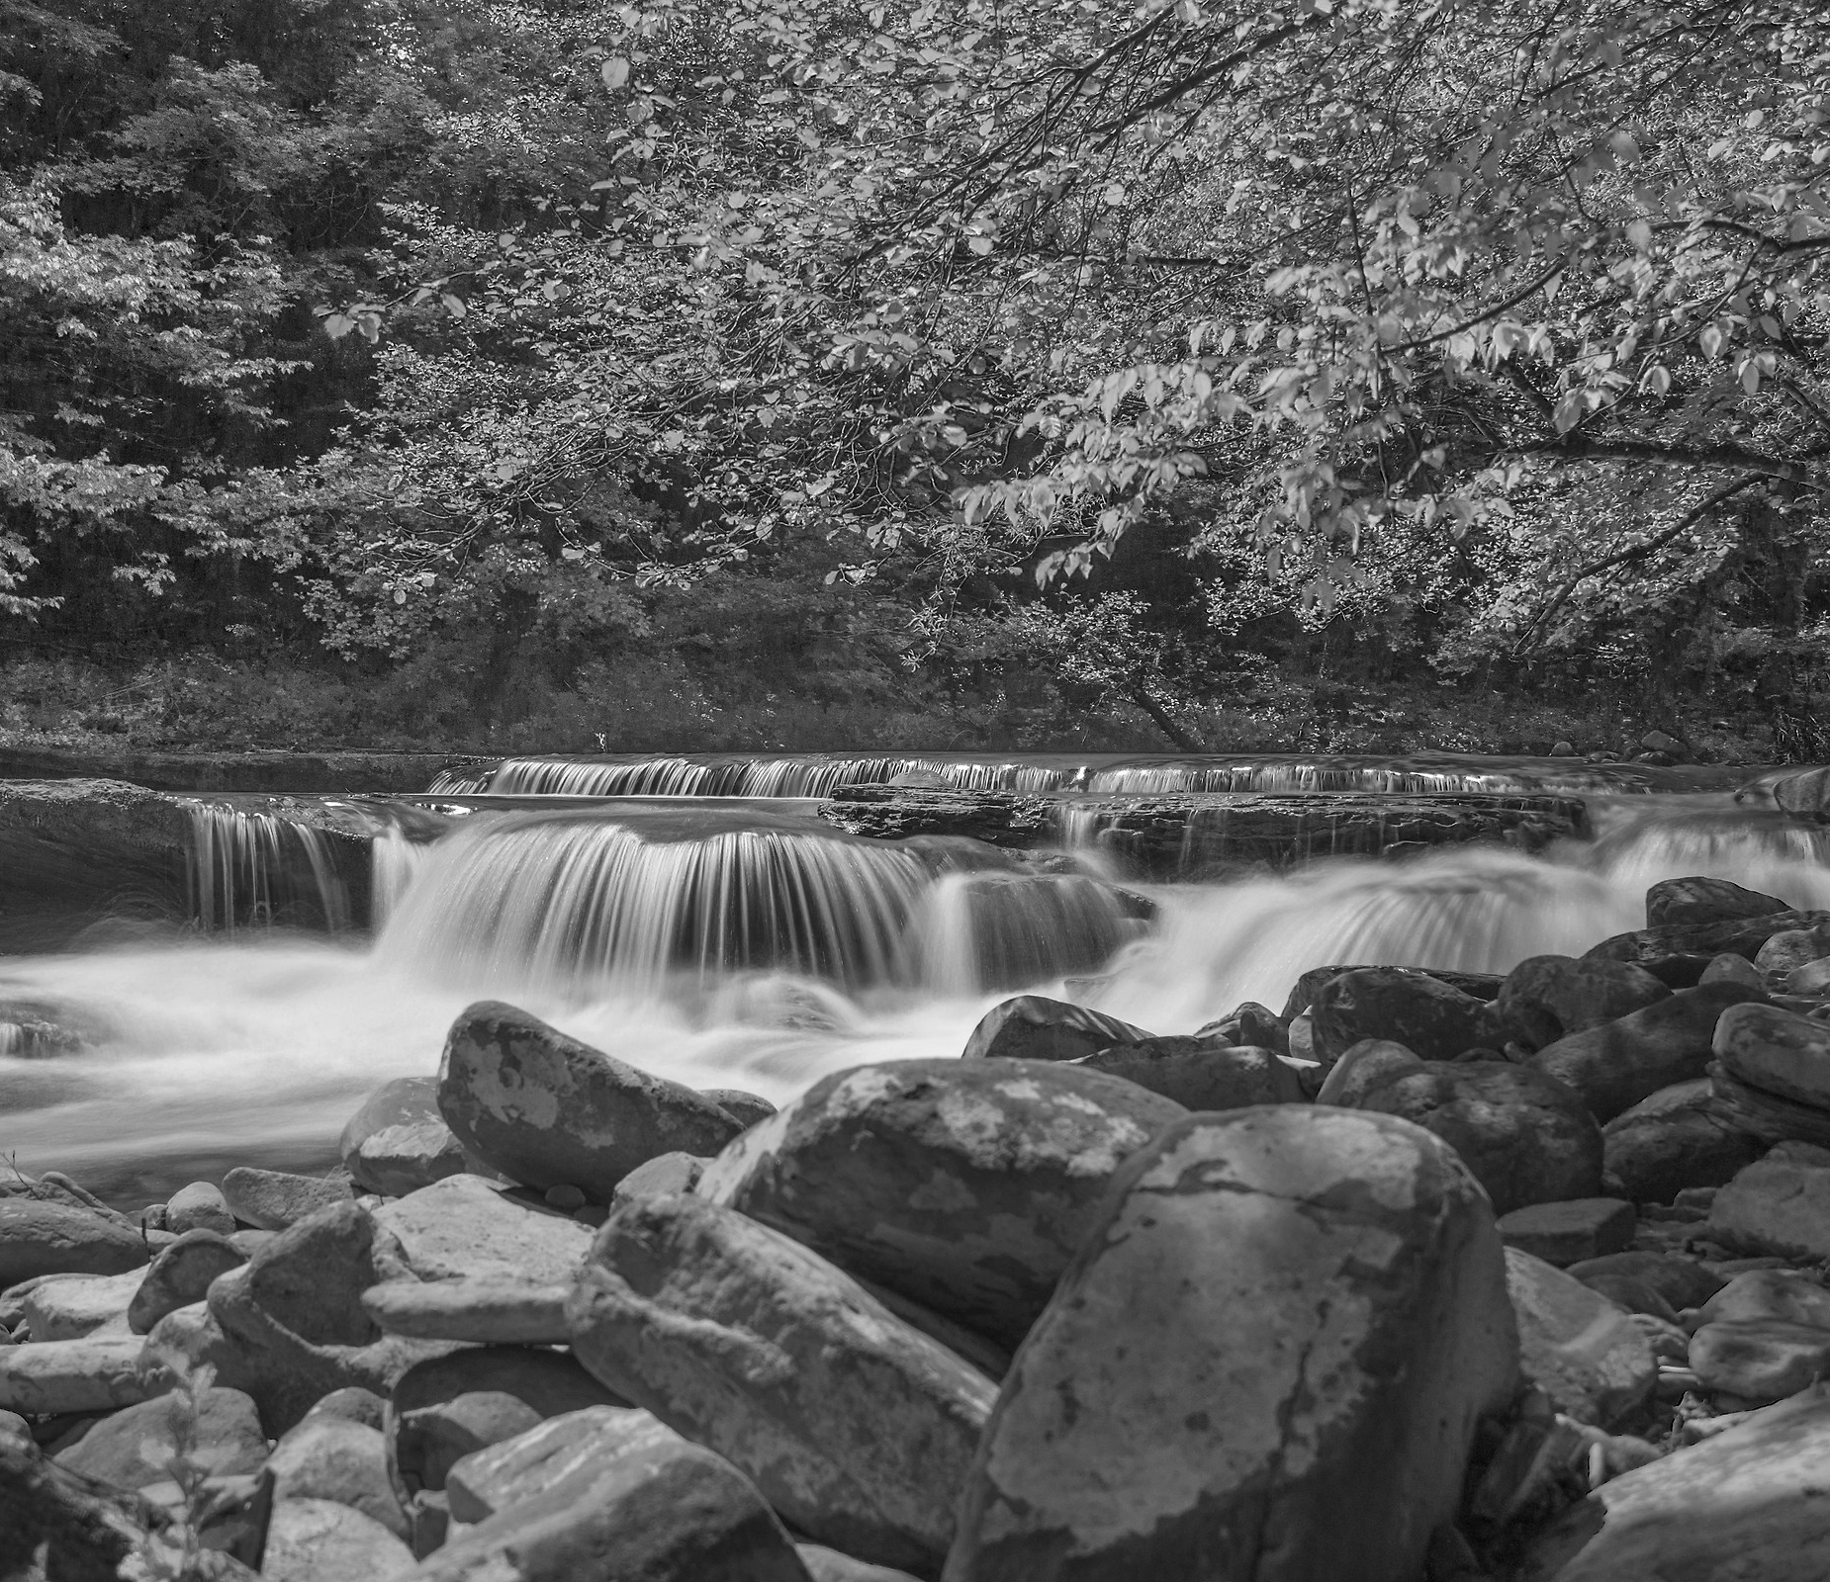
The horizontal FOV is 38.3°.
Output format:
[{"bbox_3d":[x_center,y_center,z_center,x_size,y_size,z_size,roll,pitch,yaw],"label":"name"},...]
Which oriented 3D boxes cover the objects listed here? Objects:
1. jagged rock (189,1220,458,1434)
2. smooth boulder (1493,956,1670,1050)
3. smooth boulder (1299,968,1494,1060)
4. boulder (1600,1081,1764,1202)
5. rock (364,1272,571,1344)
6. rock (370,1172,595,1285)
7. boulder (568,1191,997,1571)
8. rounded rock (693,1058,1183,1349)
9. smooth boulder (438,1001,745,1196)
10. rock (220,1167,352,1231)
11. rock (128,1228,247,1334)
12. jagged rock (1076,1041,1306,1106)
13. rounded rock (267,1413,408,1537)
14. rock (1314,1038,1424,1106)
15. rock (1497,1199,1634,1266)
[{"bbox_3d":[-0.880,0.804,3.942,0.378,0.270,0.270,0,2,5],"label":"jagged rock"},{"bbox_3d":[1.623,0.518,6.400,0.420,0.240,0.330,0,1,0],"label":"smooth boulder"},{"bbox_3d":[1.643,0.757,8.900,0.640,0.310,0.450,0,2,10],"label":"smooth boulder"},{"bbox_3d":[1.410,0.648,4.850,0.310,0.230,0.280,0,1,0],"label":"boulder"},{"bbox_3d":[-0.694,0.805,4.104,0.313,0.084,0.238,2,2,0],"label":"rock"},{"bbox_3d":[-0.778,0.790,4.698,0.378,0.151,0.346,0,2,10],"label":"rock"},{"bbox_3d":[-0.121,0.710,3.050,0.640,0.280,0.330,30,7,0],"label":"boulder"},{"bbox_3d":[0.048,0.585,3.700,0.720,0.390,0.500,0,1,0],"label":"rounded rock"},{"bbox_3d":[-0.712,0.689,5.832,0.680,0.335,0.410,25,5,7],"label":"smooth boulder"},{"bbox_3d":[-1.218,0.789,5.100,0.250,0.120,0.170,0,1,0],"label":"rock"},{"bbox_3d":[-1.569,1.062,5.700,0.240,0.200,0.200,0,2,-15],"label":"rock"},{"bbox_3d":[0.761,0.804,7.236,0.626,0.259,0.389,5,2,0],"label":"jagged rock"},{"bbox_3d":[-0.983,1.174,4.500,0.240,0.200,0.240,0,2,0],"label":"rounded rock"},{"bbox_3d":[1.288,0.812,7.400,0.340,0.230,0.300,0,2,10],"label":"rock"},{"bbox_3d":[1.528,1.038,6.200,0.260,0.100,0.340,1,2,25],"label":"rock"}]

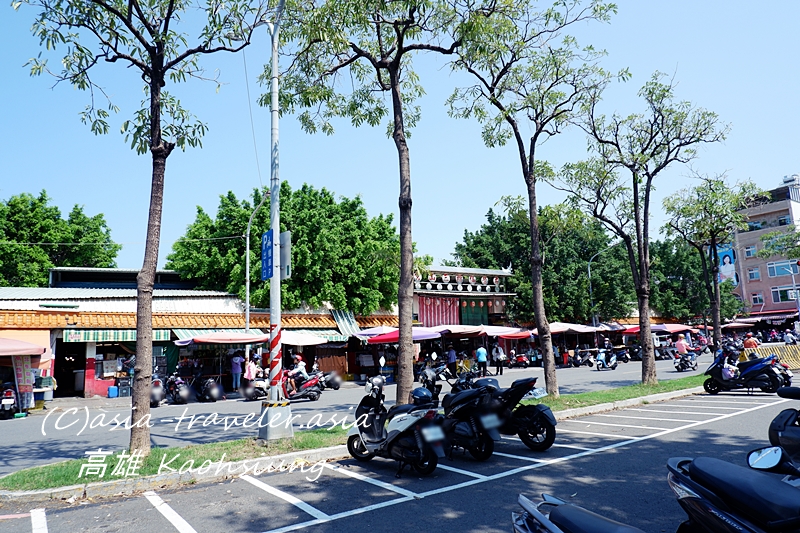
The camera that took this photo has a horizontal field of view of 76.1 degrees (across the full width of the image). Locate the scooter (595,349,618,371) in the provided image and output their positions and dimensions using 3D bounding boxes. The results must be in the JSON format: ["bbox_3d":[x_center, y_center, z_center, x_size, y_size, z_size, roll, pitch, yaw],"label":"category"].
[{"bbox_3d":[10.166,4.630,25.345,1.740,1.060,0.660,3,-11,-32],"label":"scooter"}]

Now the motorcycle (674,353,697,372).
[{"bbox_3d":[12.058,3.871,21.527,1.800,1.080,0.680,4,-11,-36],"label":"motorcycle"}]

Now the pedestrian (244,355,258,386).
[{"bbox_3d":[-5.173,3.858,17.952,0.600,1.500,0.520,6,-12,-41],"label":"pedestrian"}]

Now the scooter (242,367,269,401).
[{"bbox_3d":[-4.950,4.116,18.200,0.680,1.120,1.800,-6,-10,20],"label":"scooter"}]

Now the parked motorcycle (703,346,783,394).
[{"bbox_3d":[8.294,2.537,12.426,0.720,1.150,1.900,6,-12,-41],"label":"parked motorcycle"}]

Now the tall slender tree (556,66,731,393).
[{"bbox_3d":[7.840,-1.344,16.121,5.000,9.800,4.700,-2,-9,0],"label":"tall slender tree"}]

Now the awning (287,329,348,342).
[{"bbox_3d":[-4.476,3.437,25.129,3.666,0.630,1.200,4,-12,-35],"label":"awning"}]

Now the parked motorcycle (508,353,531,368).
[{"bbox_3d":[7.054,5.564,30.605,0.660,1.060,1.720,6,-12,-41],"label":"parked motorcycle"}]

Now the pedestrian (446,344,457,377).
[{"bbox_3d":[2.434,4.581,24.626,0.500,1.600,0.380,7,-13,-44],"label":"pedestrian"}]

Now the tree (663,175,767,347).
[{"bbox_3d":[12.376,0.127,19.704,3.500,7.900,3.500,4,-12,-35],"label":"tree"}]

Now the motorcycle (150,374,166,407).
[{"bbox_3d":[-8.217,4.090,17.129,0.680,1.120,1.820,3,-11,-30],"label":"motorcycle"}]

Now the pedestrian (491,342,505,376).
[{"bbox_3d":[4.714,4.520,25.015,0.550,1.600,0.400,-6,-10,23],"label":"pedestrian"}]

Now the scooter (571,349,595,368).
[{"bbox_3d":[10.460,5.242,29.352,0.660,1.070,1.780,2,-10,-24],"label":"scooter"}]

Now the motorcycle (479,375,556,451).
[{"bbox_3d":[1.509,2.153,7.713,0.780,1.080,2.000,4,-11,-35],"label":"motorcycle"}]

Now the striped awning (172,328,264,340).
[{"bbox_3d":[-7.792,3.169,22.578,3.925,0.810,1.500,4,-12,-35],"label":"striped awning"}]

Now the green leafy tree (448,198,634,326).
[{"bbox_3d":[12.174,1.732,46.052,15.500,13.200,13.000,4,-11,-37],"label":"green leafy tree"}]

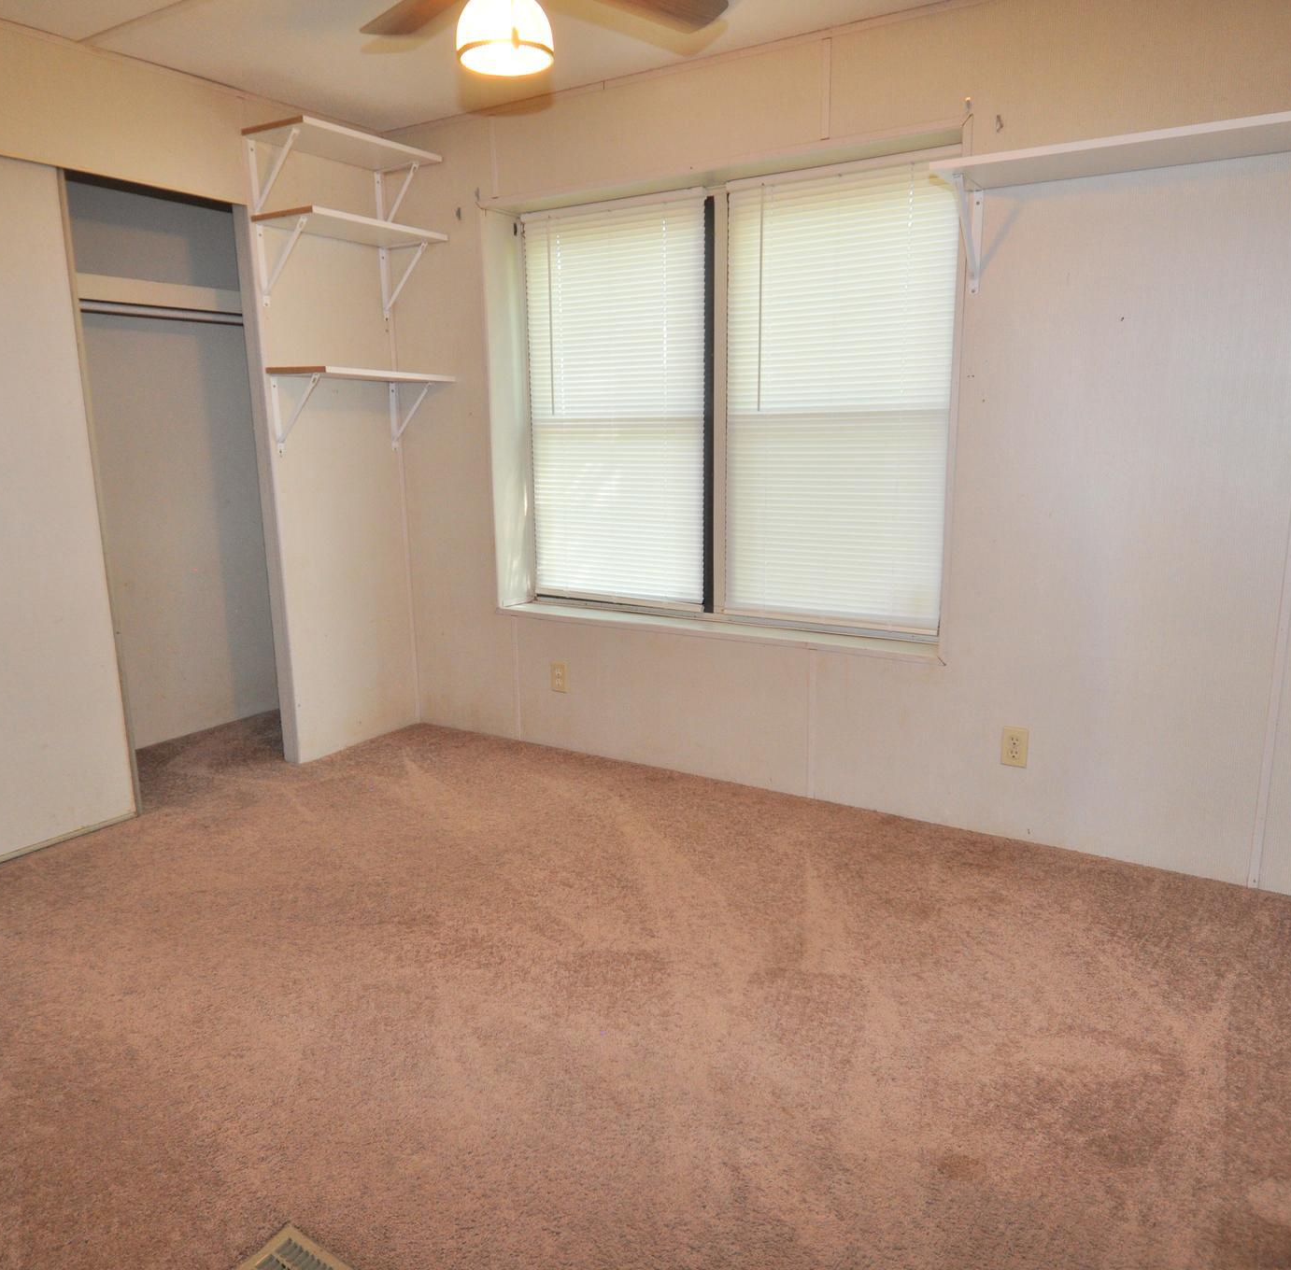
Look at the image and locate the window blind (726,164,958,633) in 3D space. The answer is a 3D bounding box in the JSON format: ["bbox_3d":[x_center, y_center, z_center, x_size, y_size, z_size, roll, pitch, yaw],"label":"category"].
[{"bbox_3d":[0.573,-0.689,2.993,0.740,1.380,0.055,7,14,33],"label":"window blind"}]

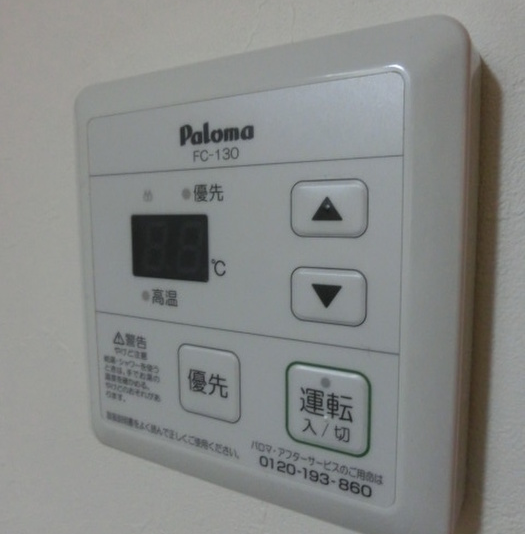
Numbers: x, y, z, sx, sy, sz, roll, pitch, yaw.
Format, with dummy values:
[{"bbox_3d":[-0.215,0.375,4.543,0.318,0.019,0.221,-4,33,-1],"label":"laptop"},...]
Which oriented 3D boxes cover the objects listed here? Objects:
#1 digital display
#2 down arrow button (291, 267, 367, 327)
[{"bbox_3d":[-0.027,-0.006,0.140,0.029,0.018,0.003,3,8,31],"label":"digital display"},{"bbox_3d":[0.015,0.007,0.115,0.019,0.013,0.003,3,8,31],"label":"down arrow button"}]

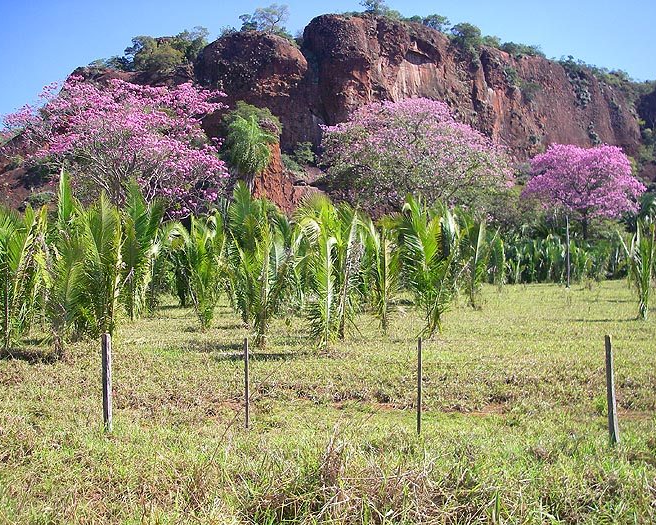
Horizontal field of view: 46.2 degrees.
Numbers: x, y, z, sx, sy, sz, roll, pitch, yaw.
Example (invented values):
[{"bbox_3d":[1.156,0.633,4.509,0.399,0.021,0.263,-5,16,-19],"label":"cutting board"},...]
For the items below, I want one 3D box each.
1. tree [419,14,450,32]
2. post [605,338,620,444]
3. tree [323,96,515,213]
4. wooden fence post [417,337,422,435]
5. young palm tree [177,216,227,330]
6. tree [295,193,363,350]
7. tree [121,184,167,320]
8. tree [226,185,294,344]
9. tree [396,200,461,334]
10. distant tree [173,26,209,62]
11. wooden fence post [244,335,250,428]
[{"bbox_3d":[15.939,-35.545,115.000,4.789,3.143,4.200,0,0,0],"label":"tree"},{"bbox_3d":[3.314,1.482,8.950,0.110,1.275,0.110,-3,0,0],"label":"post"},{"bbox_3d":[7.256,-6.641,63.000,15.742,13.610,13.500,0,0,0],"label":"tree"},{"bbox_3d":[1.238,1.665,10.400,0.070,1.326,0.070,0,0,0],"label":"wooden fence post"},{"bbox_3d":[-3.869,0.275,23.500,1.529,3.609,1.600,0,0,0],"label":"young palm tree"},{"bbox_3d":[0.036,0.217,18.500,1.685,3.708,1.750,0,0,0],"label":"tree"},{"bbox_3d":[-6.243,-0.372,26.000,1.556,4.669,1.700,0,0,0],"label":"tree"},{"bbox_3d":[-1.738,0.076,19.500,1.675,4.213,1.700,0,0,0],"label":"tree"},{"bbox_3d":[2.708,0.133,20.500,1.761,3.788,1.800,0,0,0],"label":"tree"},{"bbox_3d":[-17.894,-28.306,100.000,4.685,4.815,4.600,0,0,0],"label":"distant tree"},{"bbox_3d":[-1.121,1.671,10.700,0.065,1.281,0.065,0,0,0],"label":"wooden fence post"}]

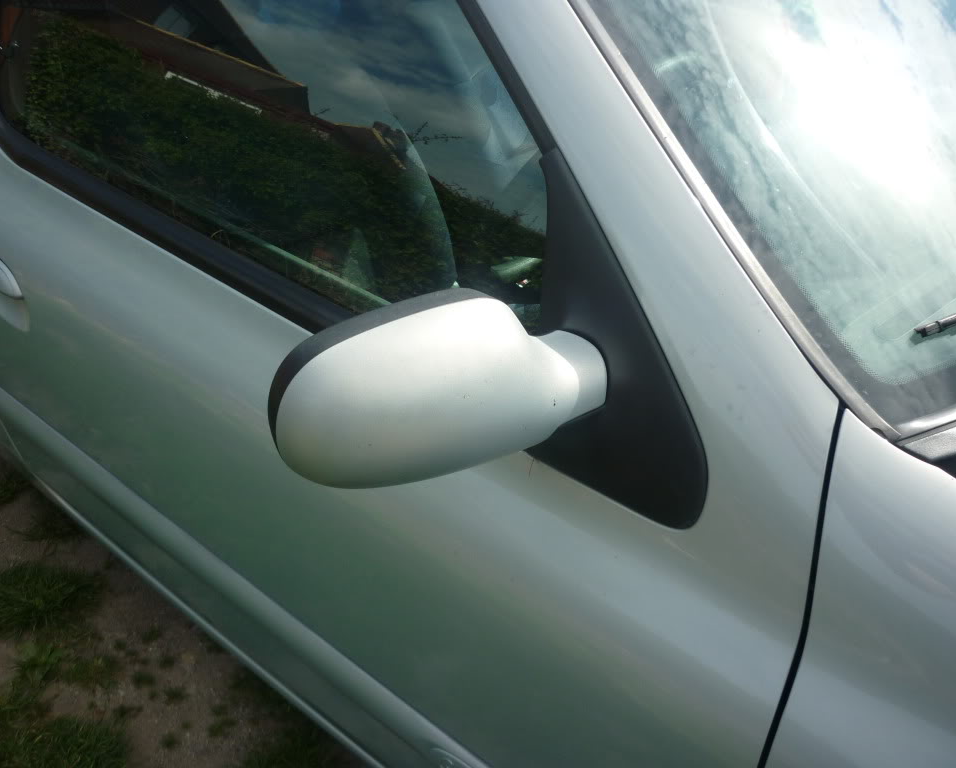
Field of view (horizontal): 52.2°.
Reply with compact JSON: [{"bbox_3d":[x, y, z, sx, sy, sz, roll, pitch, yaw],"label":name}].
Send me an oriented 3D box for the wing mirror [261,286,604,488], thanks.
[{"bbox_3d":[-0.009,0.006,0.617,0.230,0.120,0.092,-21,39,-28],"label":"wing mirror"}]

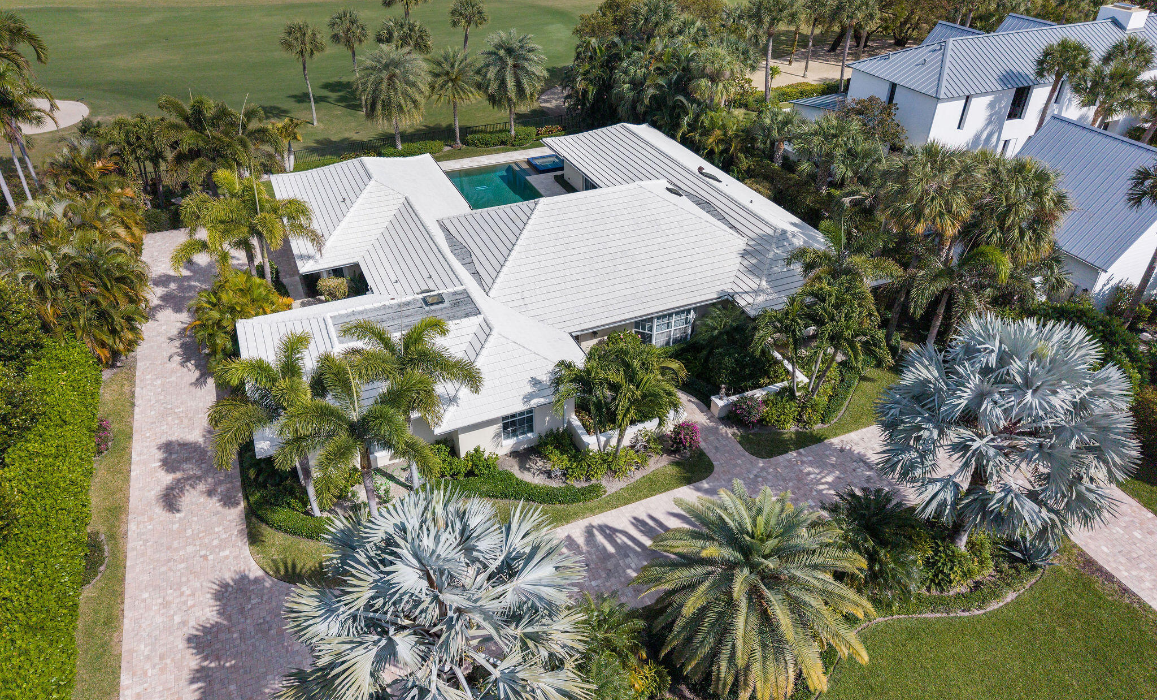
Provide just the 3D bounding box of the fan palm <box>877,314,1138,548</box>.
[{"bbox_3d":[13.058,3.094,25.140,7.070,8.380,7.070,-14,36,-19],"label":"fan palm"}]

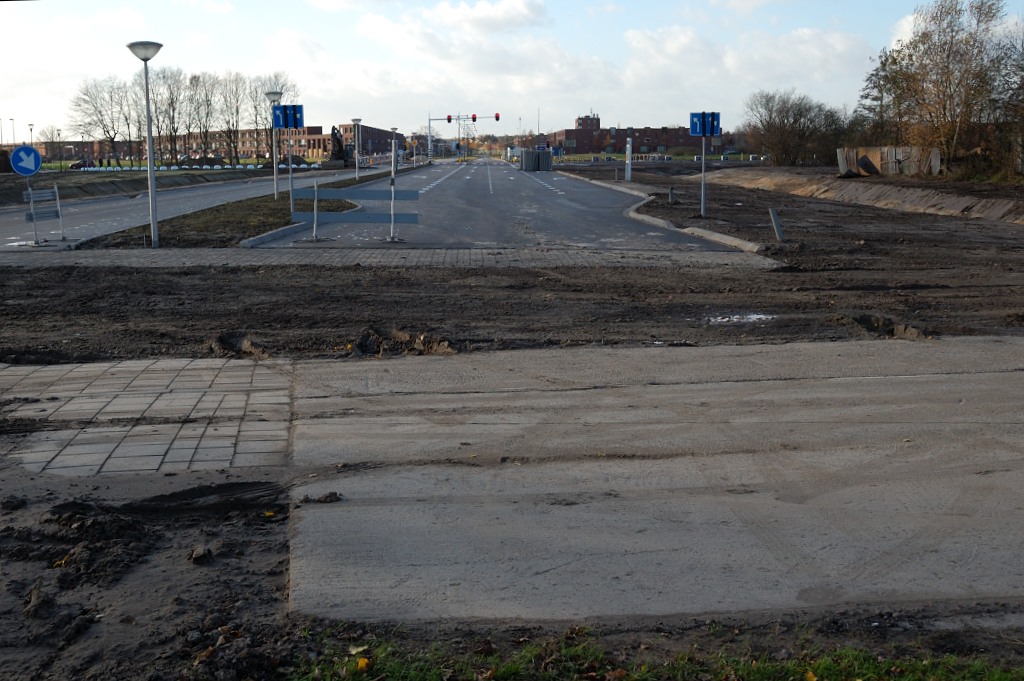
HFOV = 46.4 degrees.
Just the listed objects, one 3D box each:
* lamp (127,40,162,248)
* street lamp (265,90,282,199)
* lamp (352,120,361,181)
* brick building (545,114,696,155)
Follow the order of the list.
[{"bbox_3d":[-6.846,-3.682,22.611,0.690,3.860,0.690,0,9,0],"label":"lamp"},{"bbox_3d":[-8.560,-7.037,43.227,0.690,3.860,0.690,0,9,0],"label":"street lamp"},{"bbox_3d":[-9.772,-12.038,75.382,0.690,3.860,0.690,0,9,0],"label":"lamp"},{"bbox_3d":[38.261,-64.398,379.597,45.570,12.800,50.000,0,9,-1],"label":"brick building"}]

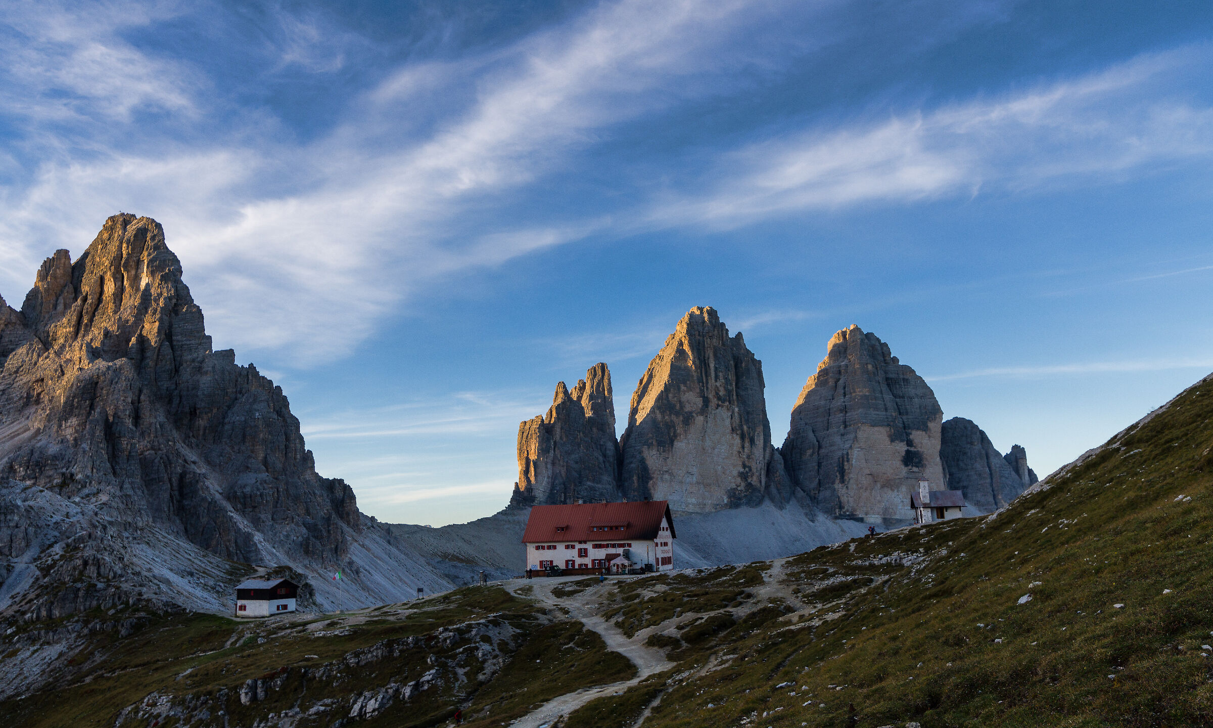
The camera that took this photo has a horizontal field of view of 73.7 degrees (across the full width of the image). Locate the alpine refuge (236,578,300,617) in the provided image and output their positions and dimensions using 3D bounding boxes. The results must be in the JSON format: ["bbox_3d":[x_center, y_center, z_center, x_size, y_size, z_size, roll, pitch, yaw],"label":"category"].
[{"bbox_3d":[-60.461,41.325,143.979,9.231,6.038,6.410,-8,-14,28],"label":"alpine refuge"}]

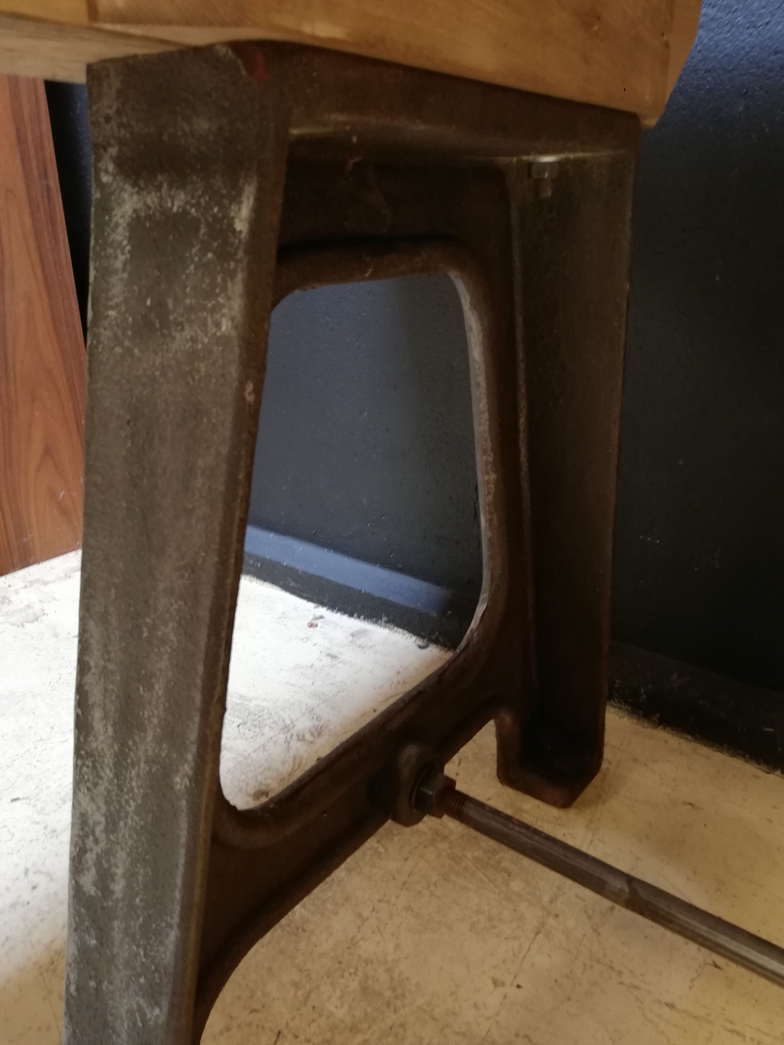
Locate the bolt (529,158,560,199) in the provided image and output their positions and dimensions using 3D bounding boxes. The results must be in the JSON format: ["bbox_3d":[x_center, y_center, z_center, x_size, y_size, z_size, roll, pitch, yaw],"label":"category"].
[{"bbox_3d":[0.103,-0.231,0.527,0.020,0.023,0.019,6,23,15],"label":"bolt"}]

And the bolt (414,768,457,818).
[{"bbox_3d":[0.036,0.217,0.629,0.016,0.035,0.031,16,15,34],"label":"bolt"}]

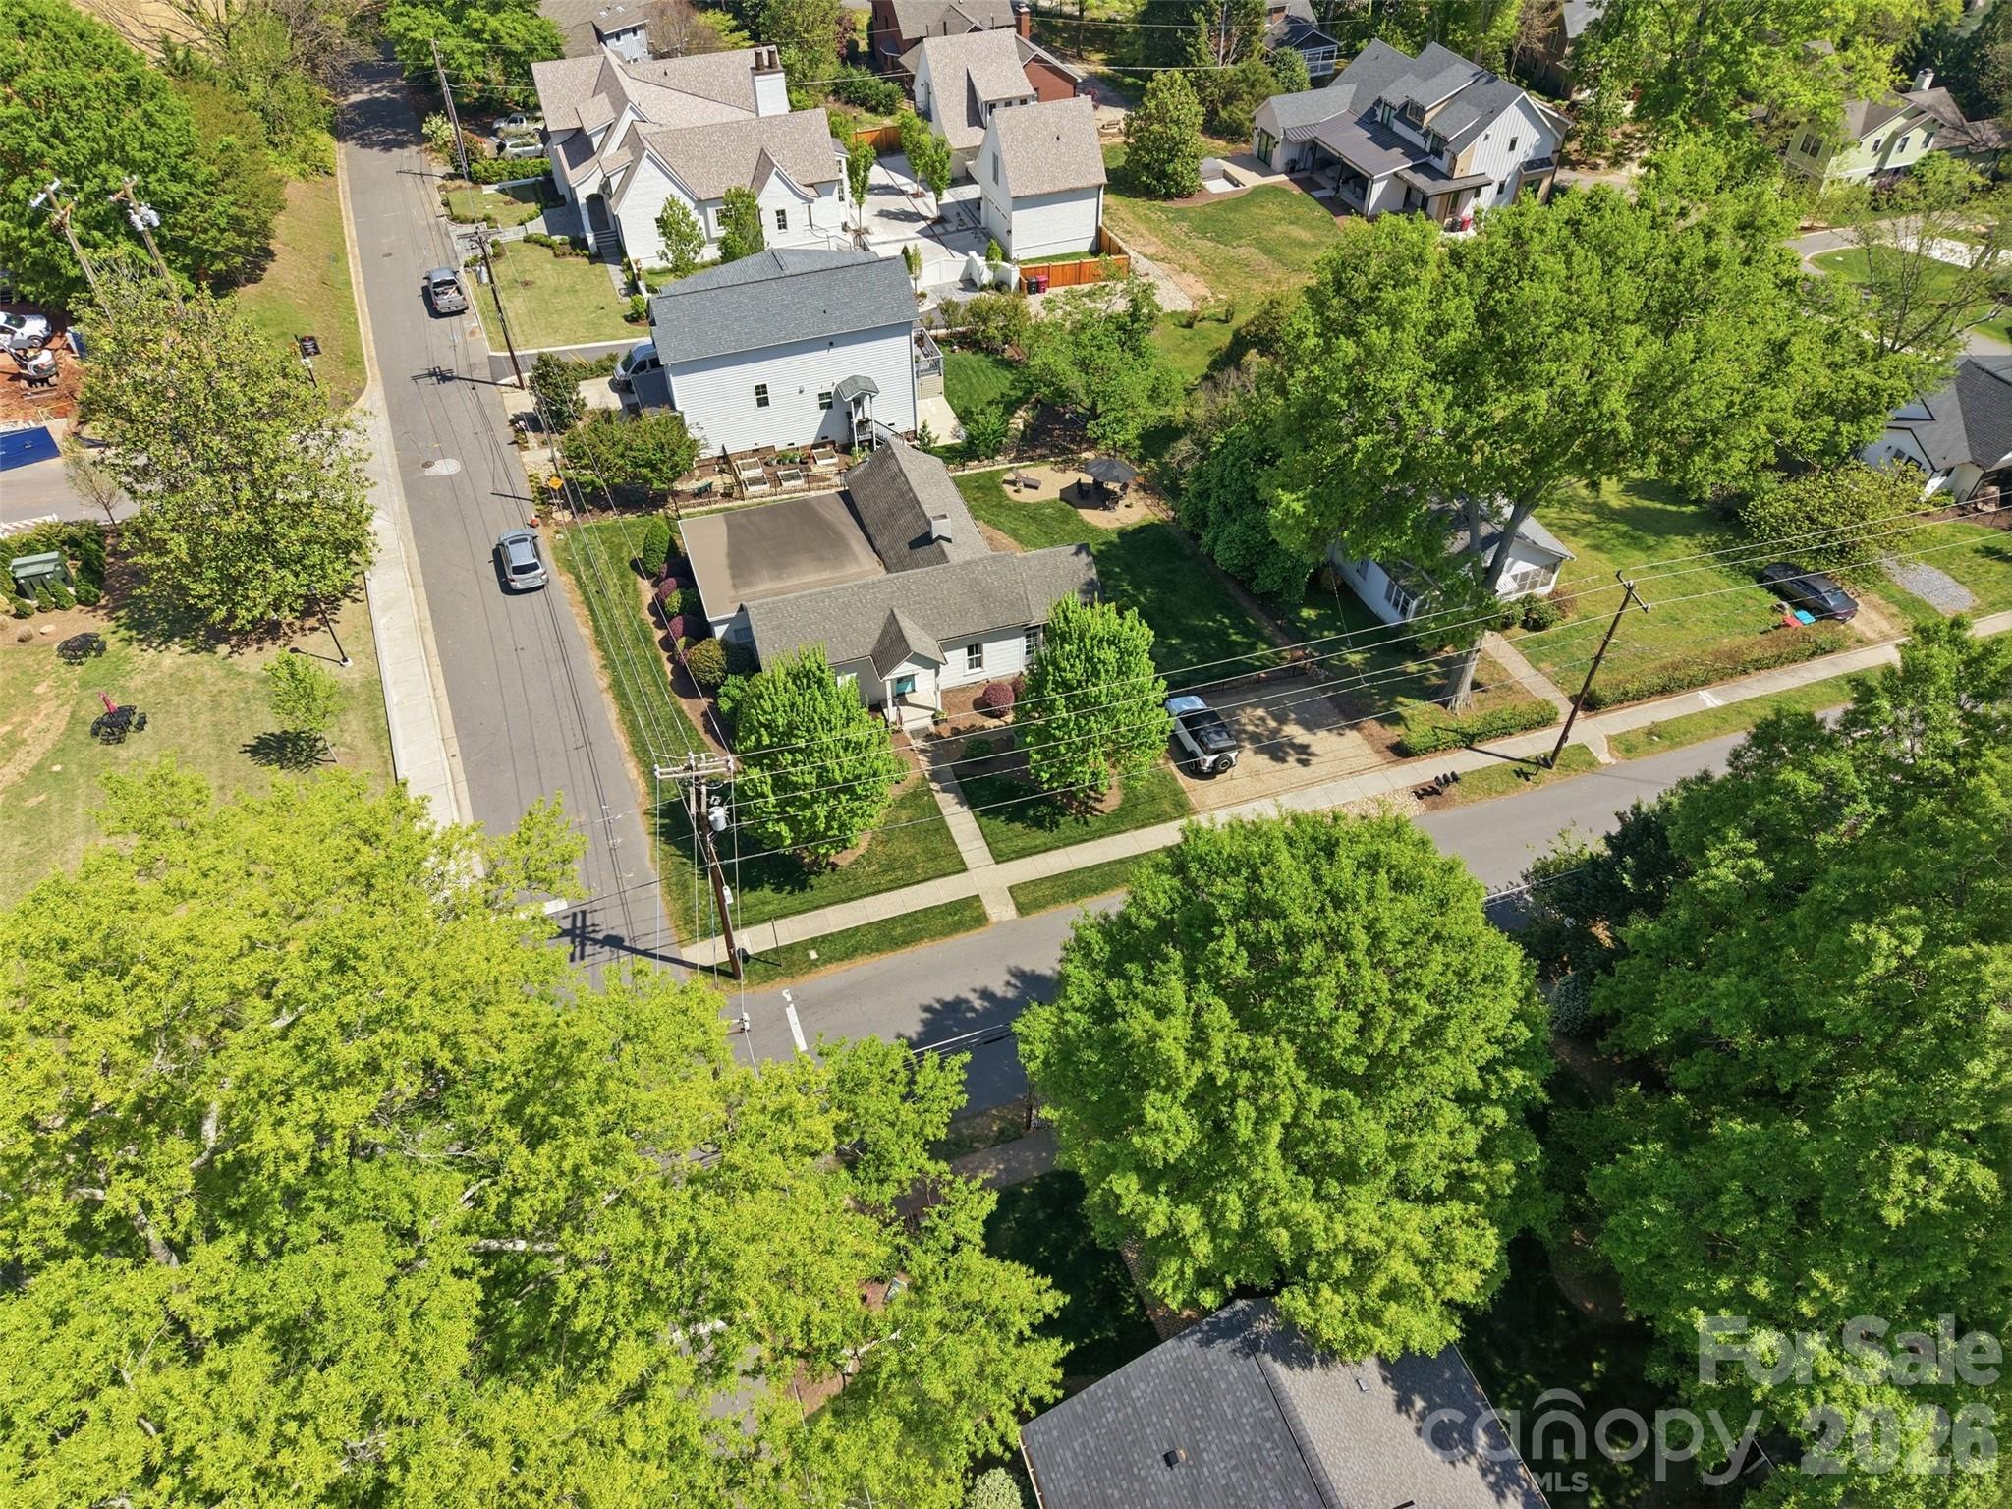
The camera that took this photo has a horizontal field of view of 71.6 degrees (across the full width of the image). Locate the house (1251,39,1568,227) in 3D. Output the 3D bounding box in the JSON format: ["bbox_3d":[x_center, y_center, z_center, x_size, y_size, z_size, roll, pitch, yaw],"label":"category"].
[{"bbox_3d":[34.697,-52.805,116.517,20.600,8.900,18.300,-18,49,-17],"label":"house"}]

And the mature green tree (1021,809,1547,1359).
[{"bbox_3d":[8.114,9.977,42.575,15.200,17.500,15.200,0,47,0],"label":"mature green tree"}]

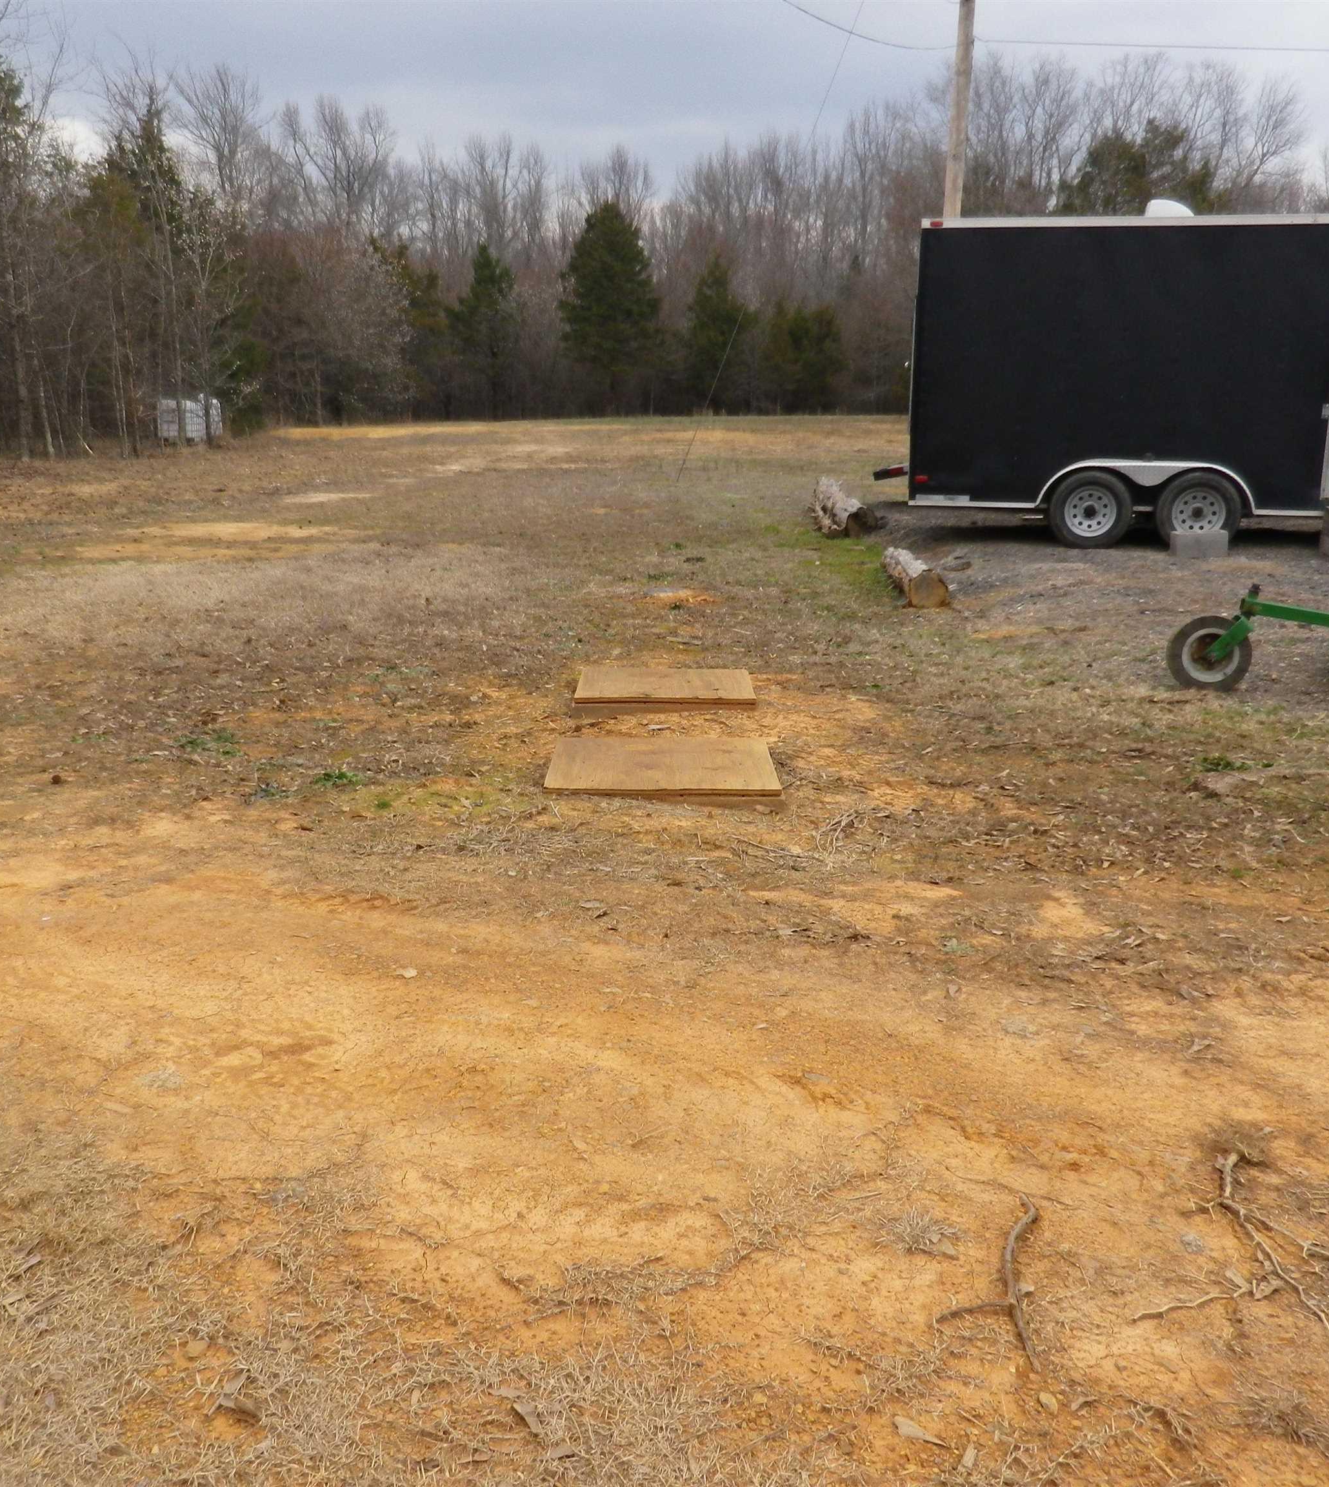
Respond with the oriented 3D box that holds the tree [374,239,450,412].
[{"bbox_3d":[-10.282,-16.660,57.742,3.061,6.971,3.061,-2,14,-10],"label":"tree"}]

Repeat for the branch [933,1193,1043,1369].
[{"bbox_3d":[0.573,0.896,2.507,0.176,0.050,0.530,4,14,14],"label":"branch"}]

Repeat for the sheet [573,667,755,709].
[{"bbox_3d":[0.011,-0.292,7.556,0.890,0.050,0.720,1,13,0],"label":"sheet"}]

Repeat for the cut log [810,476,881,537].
[{"bbox_3d":[1.592,-2.109,12.700,0.310,0.280,2.088,0,17,-2],"label":"cut log"}]

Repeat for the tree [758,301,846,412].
[{"bbox_3d":[6.315,-17.407,64.710,3.990,4.935,3.990,2,13,5],"label":"tree"}]

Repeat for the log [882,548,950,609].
[{"bbox_3d":[1.717,-1.163,9.900,0.280,0.270,1.239,0,14,-1],"label":"log"}]

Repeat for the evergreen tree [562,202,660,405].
[{"bbox_3d":[-2.379,-18.869,62.332,4.316,8.985,4.316,0,13,-2],"label":"evergreen tree"}]

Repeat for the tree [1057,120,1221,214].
[{"bbox_3d":[18.881,-18.035,55.272,6.458,11.104,6.458,5,14,17],"label":"tree"}]

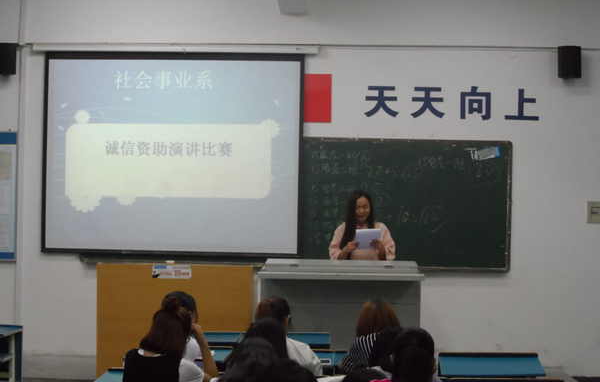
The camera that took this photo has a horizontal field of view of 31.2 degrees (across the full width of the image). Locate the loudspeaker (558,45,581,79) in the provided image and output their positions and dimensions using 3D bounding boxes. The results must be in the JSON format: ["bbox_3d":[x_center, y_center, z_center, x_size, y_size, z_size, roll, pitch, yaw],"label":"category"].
[{"bbox_3d":[2.362,-1.128,9.400,0.195,0.280,0.190,1,0,6],"label":"loudspeaker"}]

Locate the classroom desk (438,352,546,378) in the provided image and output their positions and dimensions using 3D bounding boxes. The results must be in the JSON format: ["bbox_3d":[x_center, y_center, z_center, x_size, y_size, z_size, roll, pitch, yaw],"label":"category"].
[{"bbox_3d":[1.131,1.363,6.319,0.600,0.770,0.420,1,0,2],"label":"classroom desk"}]

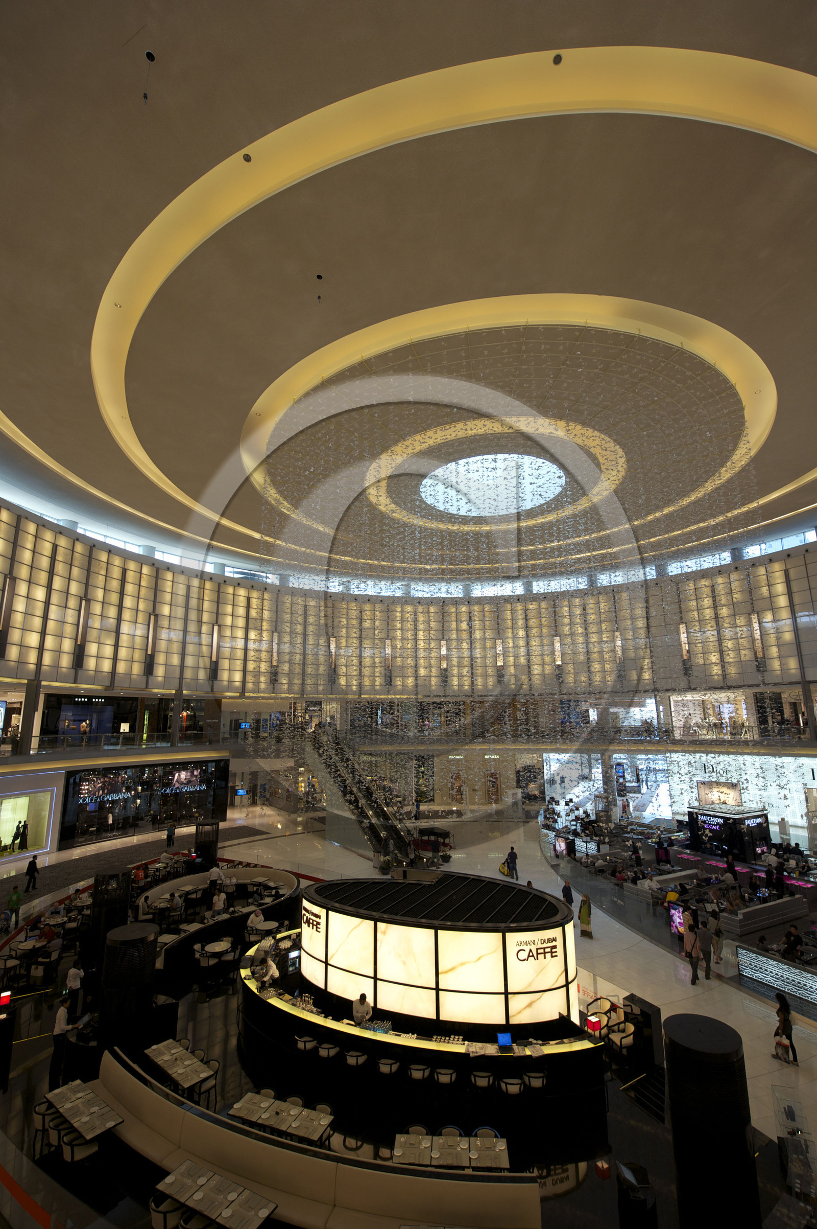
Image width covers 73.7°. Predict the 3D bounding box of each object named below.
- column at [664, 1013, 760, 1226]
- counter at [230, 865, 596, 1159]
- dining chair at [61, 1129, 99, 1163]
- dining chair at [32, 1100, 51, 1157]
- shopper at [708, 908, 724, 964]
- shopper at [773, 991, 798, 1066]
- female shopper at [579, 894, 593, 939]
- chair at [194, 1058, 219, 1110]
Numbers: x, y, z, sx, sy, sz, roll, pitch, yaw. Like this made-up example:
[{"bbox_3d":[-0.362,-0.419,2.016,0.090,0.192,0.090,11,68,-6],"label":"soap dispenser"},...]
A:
[{"bbox_3d":[6.082,9.724,11.043,1.460,2.250,1.460,-1,-12,0],"label":"column"},{"bbox_3d":[0.081,10.492,16.785,11.760,3.250,7.480,-7,-14,29],"label":"counter"},{"bbox_3d":[-6.363,10.514,10.611,0.580,0.750,0.580,-10,-15,37],"label":"dining chair"},{"bbox_3d":[-7.531,10.712,11.492,0.580,0.750,0.580,-10,-15,37],"label":"dining chair"},{"bbox_3d":[11.062,11.635,19.762,0.500,1.740,0.380,-4,-12,15],"label":"shopper"},{"bbox_3d":[9.673,10.702,14.170,0.500,1.570,0.650,9,-15,-37],"label":"shopper"},{"bbox_3d":[7.337,12.477,22.627,0.520,1.650,0.400,-11,-16,40],"label":"female shopper"},{"bbox_3d":[-4.699,10.929,12.636,0.580,0.750,0.580,-10,-15,37],"label":"chair"}]

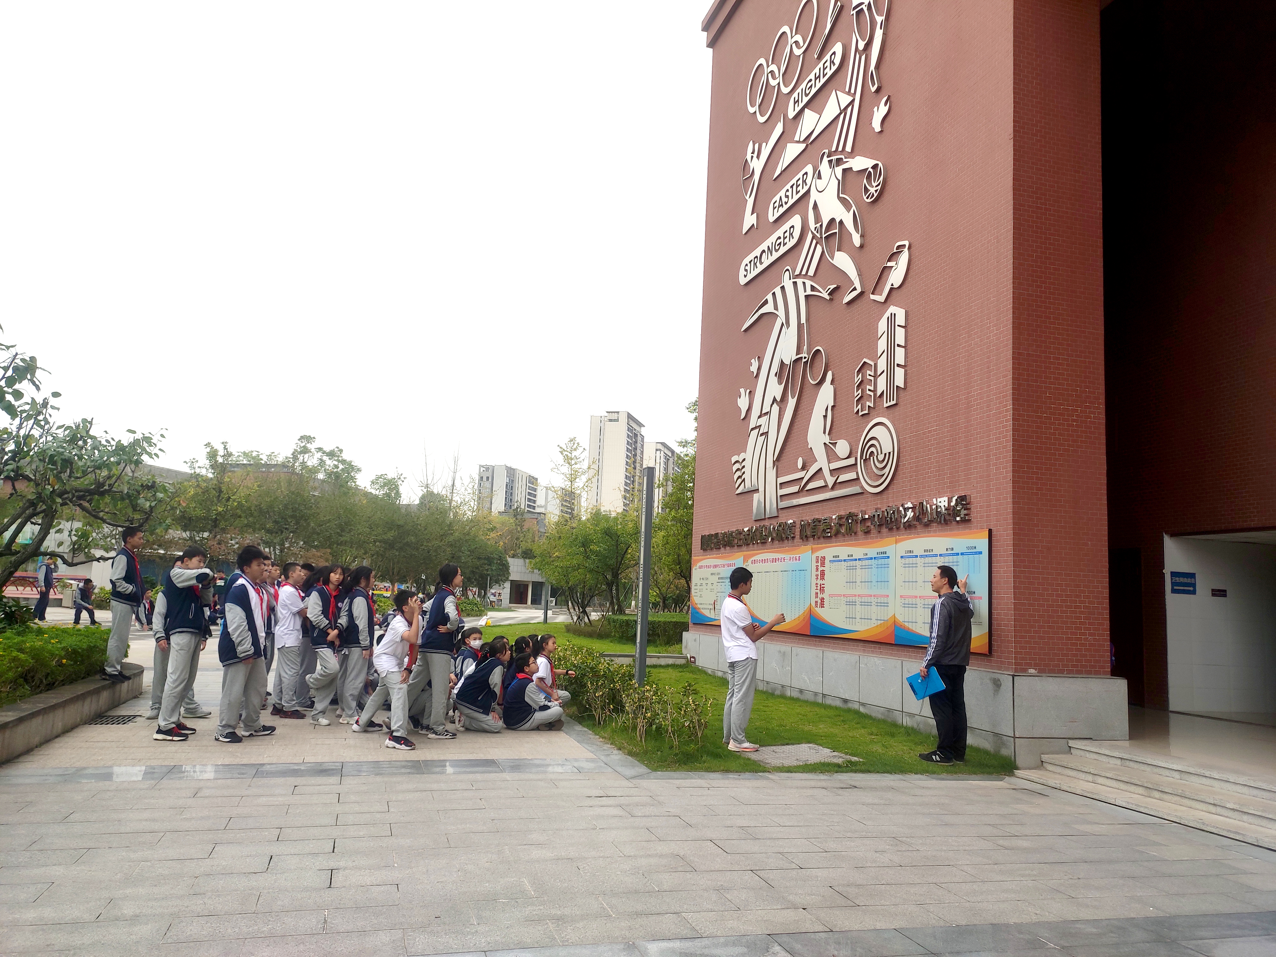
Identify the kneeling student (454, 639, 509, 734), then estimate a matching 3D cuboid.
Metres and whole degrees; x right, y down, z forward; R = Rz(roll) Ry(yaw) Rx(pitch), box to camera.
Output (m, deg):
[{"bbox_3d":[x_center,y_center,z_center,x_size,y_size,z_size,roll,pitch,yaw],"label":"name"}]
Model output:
[{"bbox_3d":[-1.588,2.105,9.439,0.570,0.920,0.460,4,-8,-7],"label":"kneeling student"}]

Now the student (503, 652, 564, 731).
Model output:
[{"bbox_3d":[-1.102,2.245,9.698,0.580,0.771,0.580,5,-8,-12],"label":"student"}]

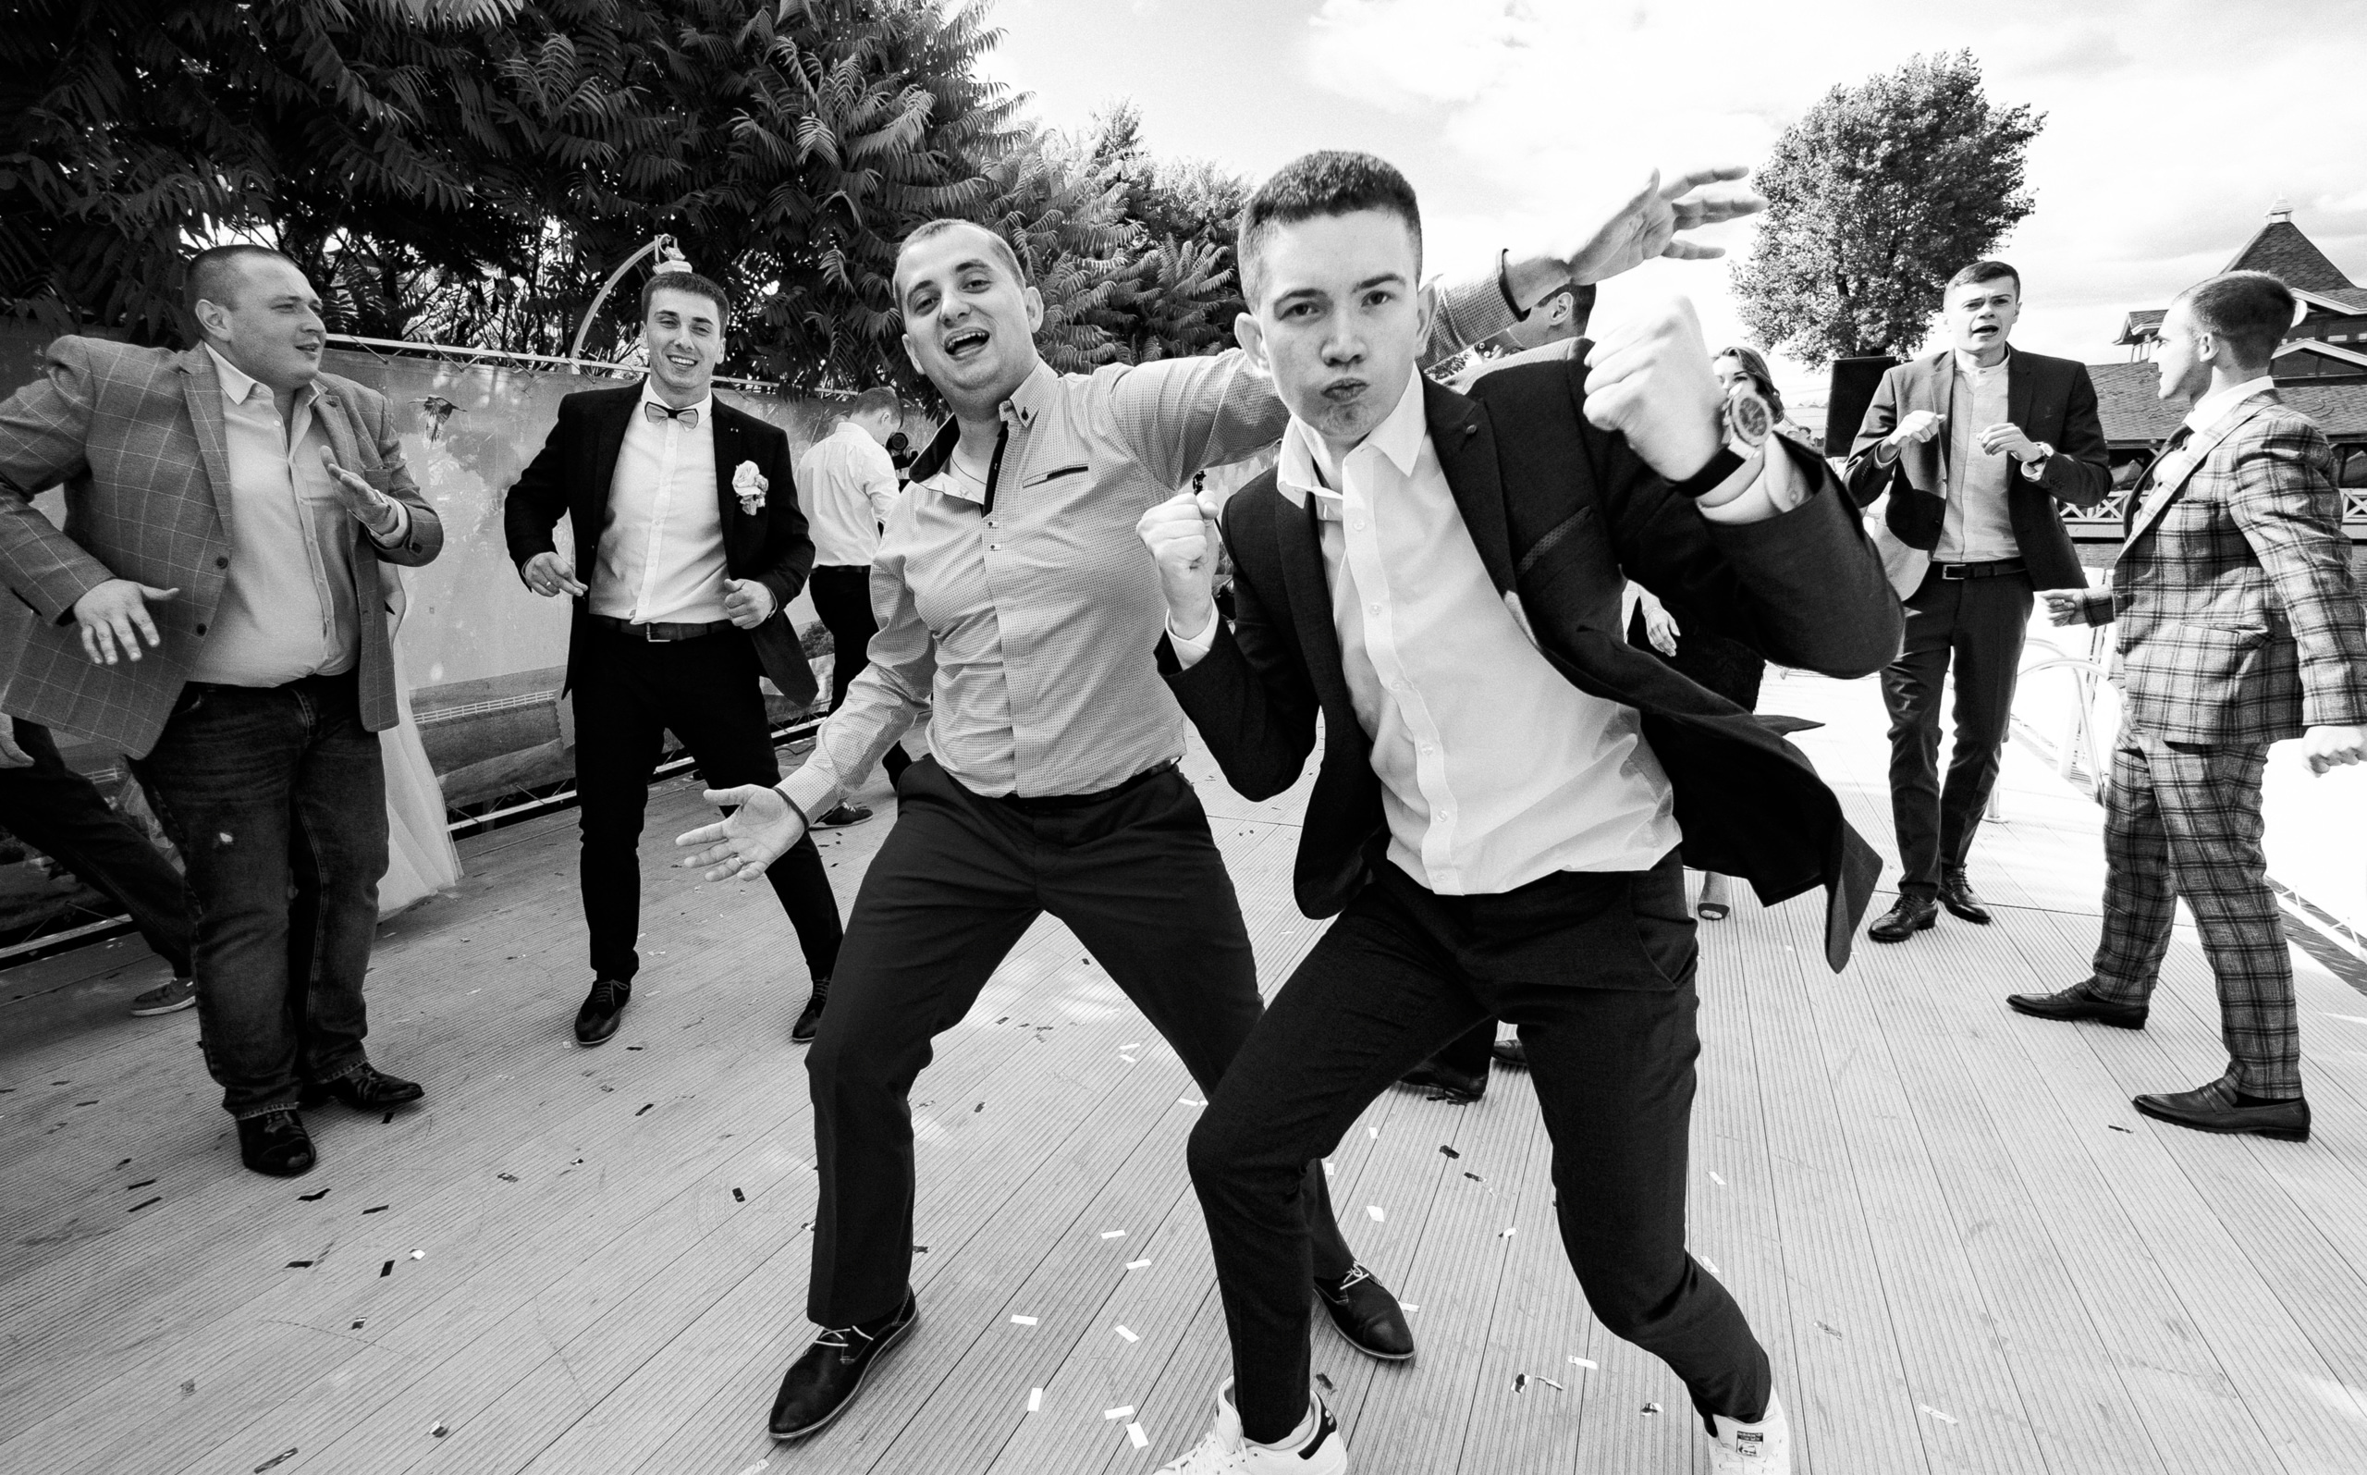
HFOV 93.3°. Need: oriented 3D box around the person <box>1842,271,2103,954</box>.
[{"bbox_3d":[2.217,-0.336,3.112,0.640,1.800,0.480,10,16,39],"label":"person"}]

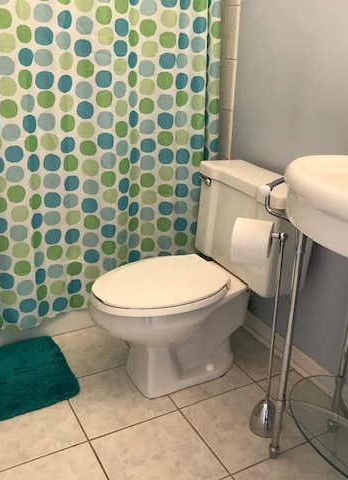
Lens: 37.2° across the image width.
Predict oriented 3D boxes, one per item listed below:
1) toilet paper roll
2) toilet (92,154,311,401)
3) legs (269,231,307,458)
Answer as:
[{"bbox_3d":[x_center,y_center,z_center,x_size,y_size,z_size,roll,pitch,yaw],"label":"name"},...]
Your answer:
[{"bbox_3d":[0.220,-0.004,1.441,0.102,0.107,0.107,8,23,18],"label":"toilet paper roll"},{"bbox_3d":[0.042,0.153,1.842,0.722,0.722,0.492,-11,24,-26],"label":"toilet"},{"bbox_3d":[0.309,0.312,1.422,0.030,0.735,0.030,-10,25,-26],"label":"legs"}]

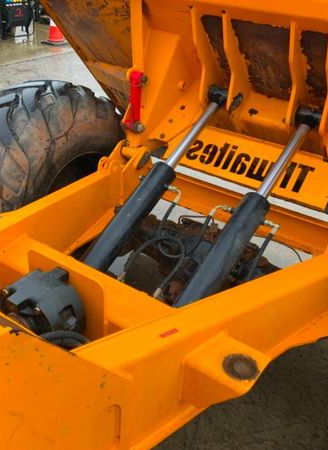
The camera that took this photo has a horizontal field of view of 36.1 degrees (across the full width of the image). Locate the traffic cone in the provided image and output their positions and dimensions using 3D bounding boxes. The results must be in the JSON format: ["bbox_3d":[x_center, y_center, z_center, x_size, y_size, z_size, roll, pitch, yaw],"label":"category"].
[{"bbox_3d":[-1.979,-3.749,9.219,0.410,0.750,0.410,22,33,27],"label":"traffic cone"}]

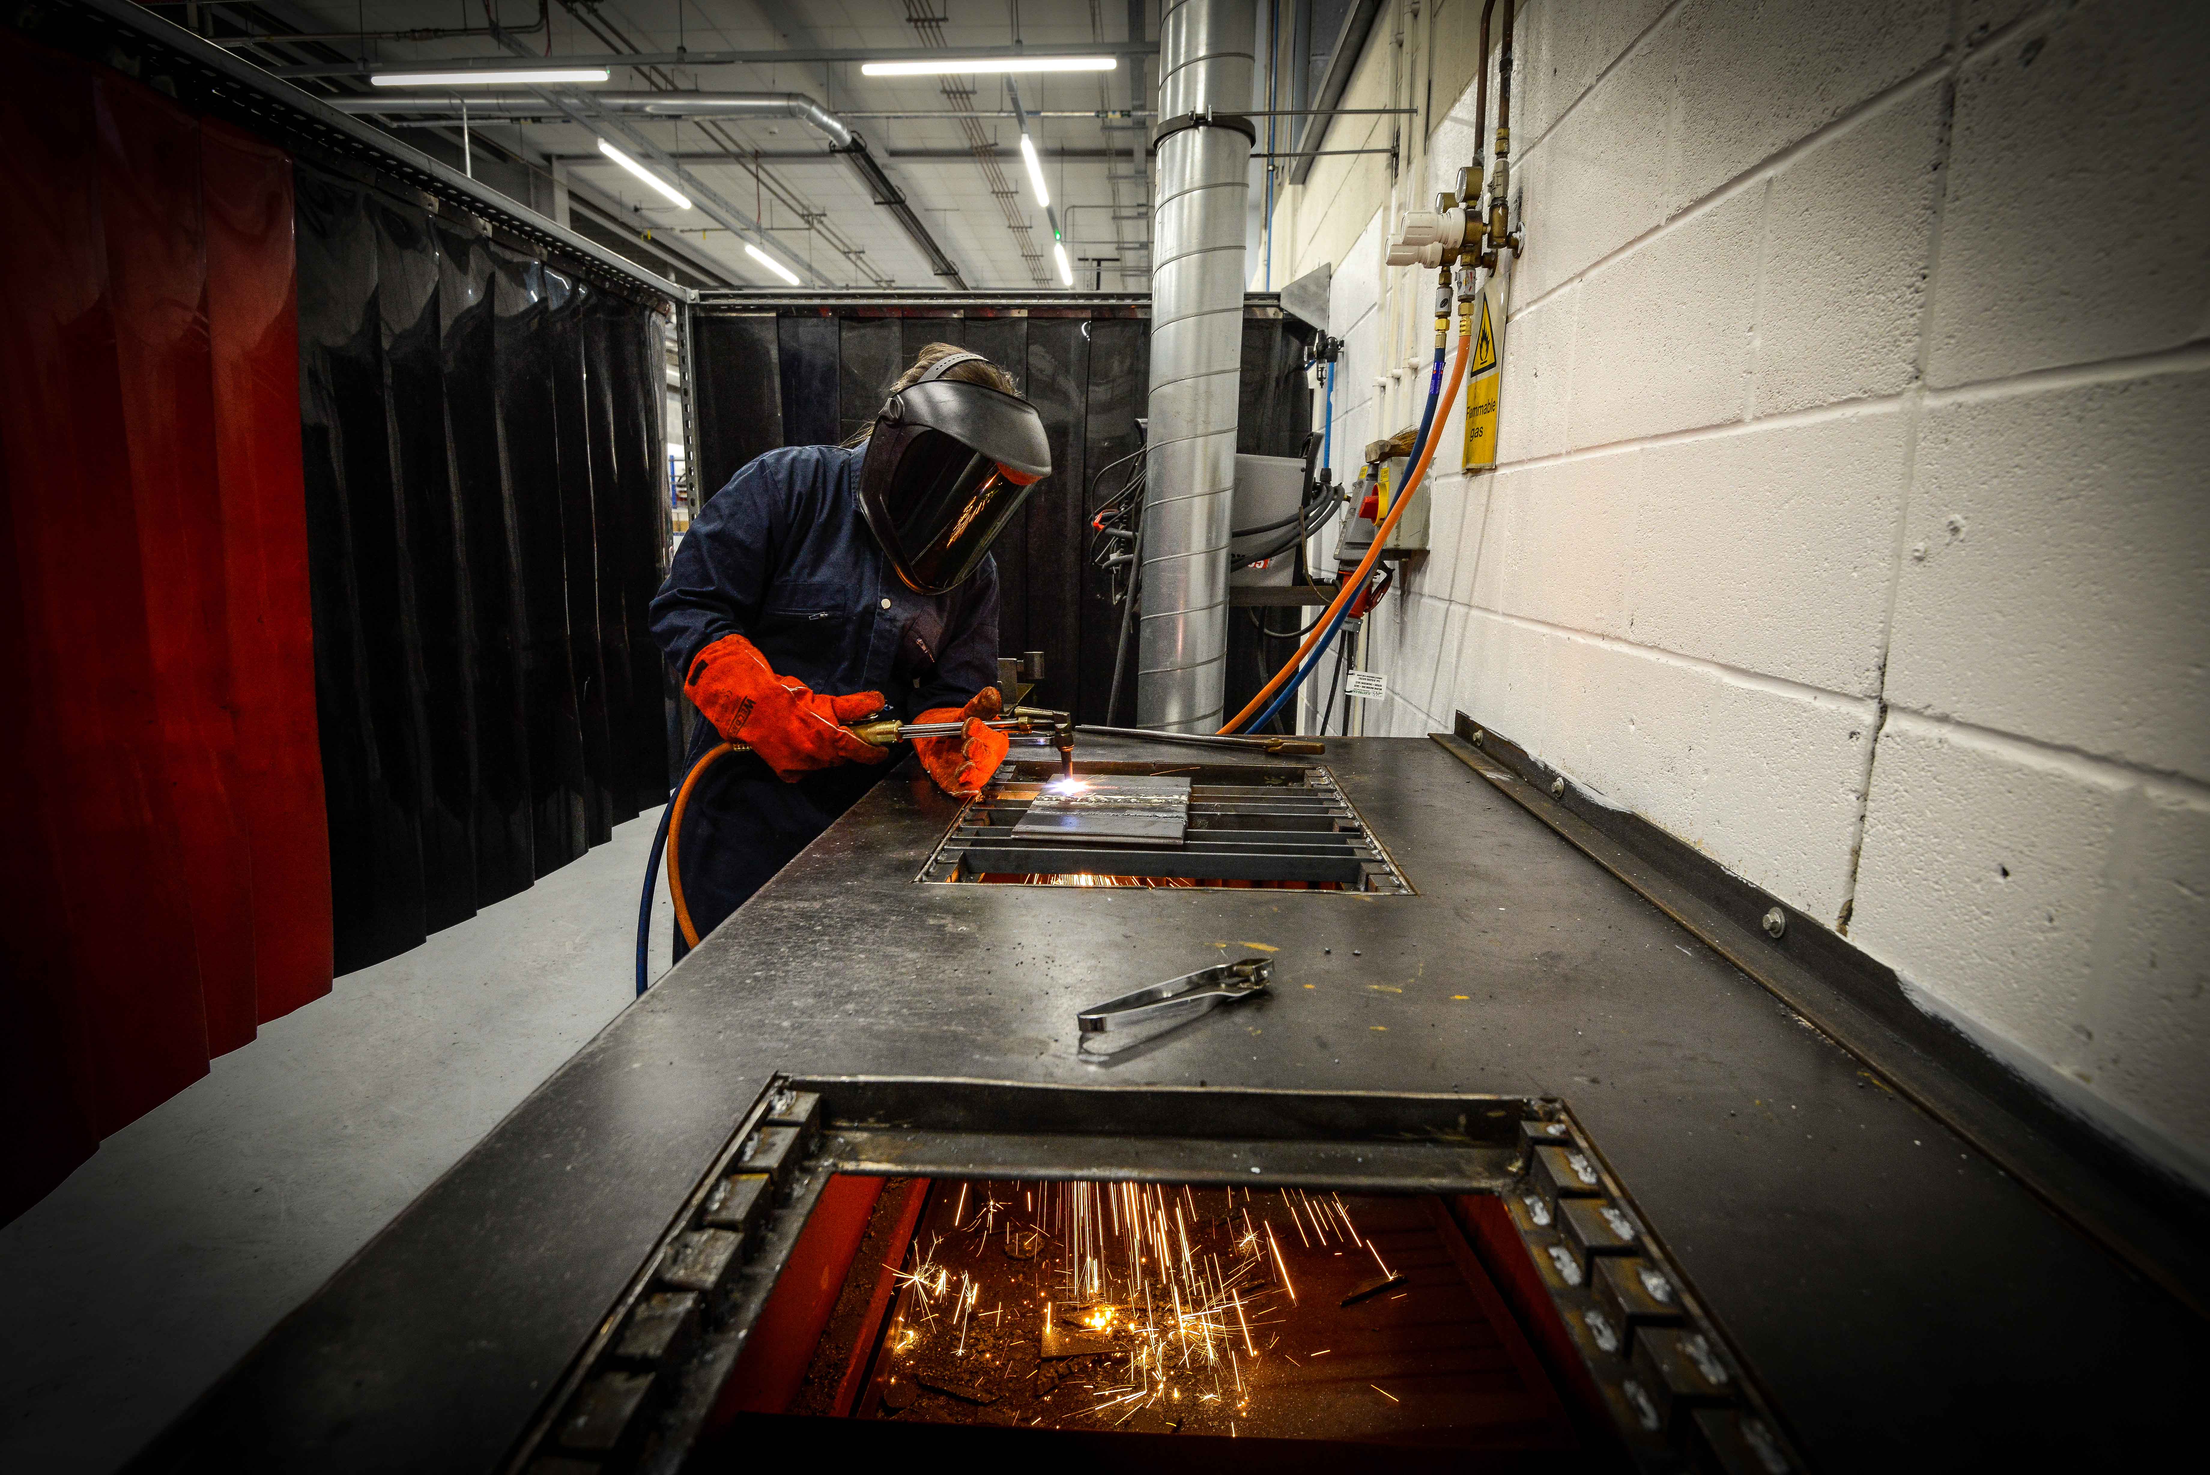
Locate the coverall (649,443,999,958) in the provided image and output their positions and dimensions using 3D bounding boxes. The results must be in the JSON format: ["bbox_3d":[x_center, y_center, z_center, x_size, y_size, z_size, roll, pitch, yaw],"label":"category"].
[{"bbox_3d":[-0.380,0.222,1.652,0.400,1.270,0.500,10,14,42],"label":"coverall"}]

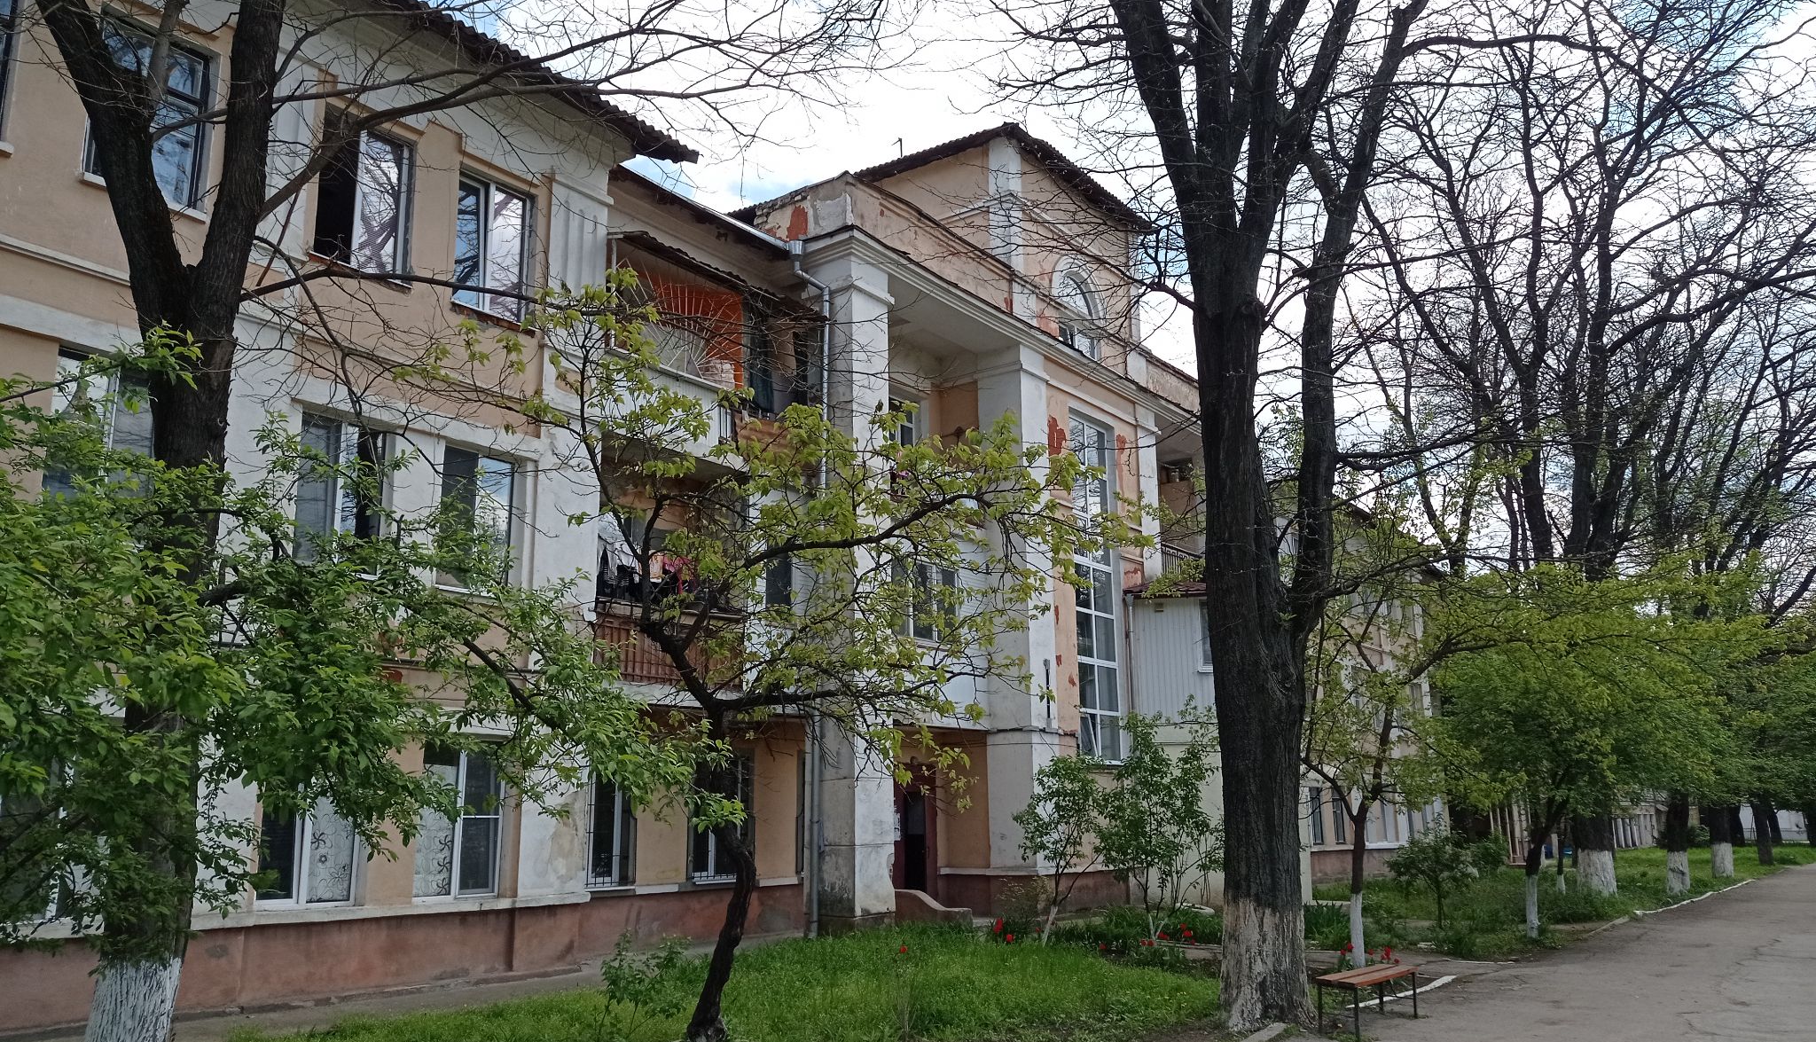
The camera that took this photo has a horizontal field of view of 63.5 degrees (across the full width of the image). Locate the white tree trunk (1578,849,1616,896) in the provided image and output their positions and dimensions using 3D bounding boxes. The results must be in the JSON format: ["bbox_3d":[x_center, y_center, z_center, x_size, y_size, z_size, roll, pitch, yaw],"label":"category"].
[{"bbox_3d":[14.440,7.373,30.727,0.773,0.998,0.773,-6,-13,24],"label":"white tree trunk"}]

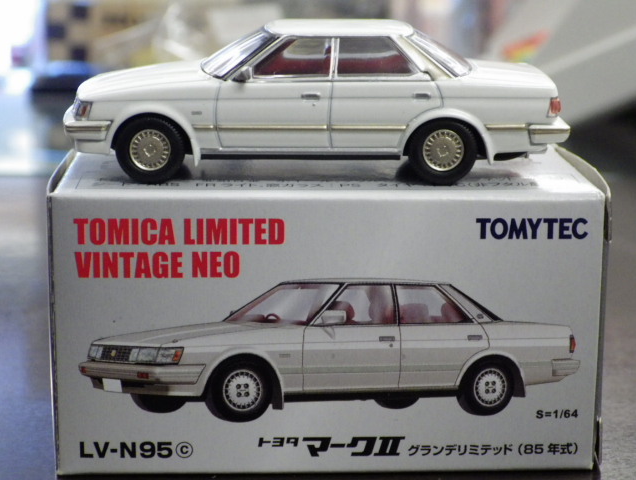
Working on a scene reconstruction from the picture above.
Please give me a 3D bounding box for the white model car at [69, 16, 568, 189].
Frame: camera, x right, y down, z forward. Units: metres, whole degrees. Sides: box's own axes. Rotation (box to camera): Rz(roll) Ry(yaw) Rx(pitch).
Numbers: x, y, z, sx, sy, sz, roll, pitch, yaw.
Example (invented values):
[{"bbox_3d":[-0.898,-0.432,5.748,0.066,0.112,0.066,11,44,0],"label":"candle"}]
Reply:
[{"bbox_3d":[0.000,-0.021,0.238,0.073,0.022,0.027,0,12,-2],"label":"white model car"}]

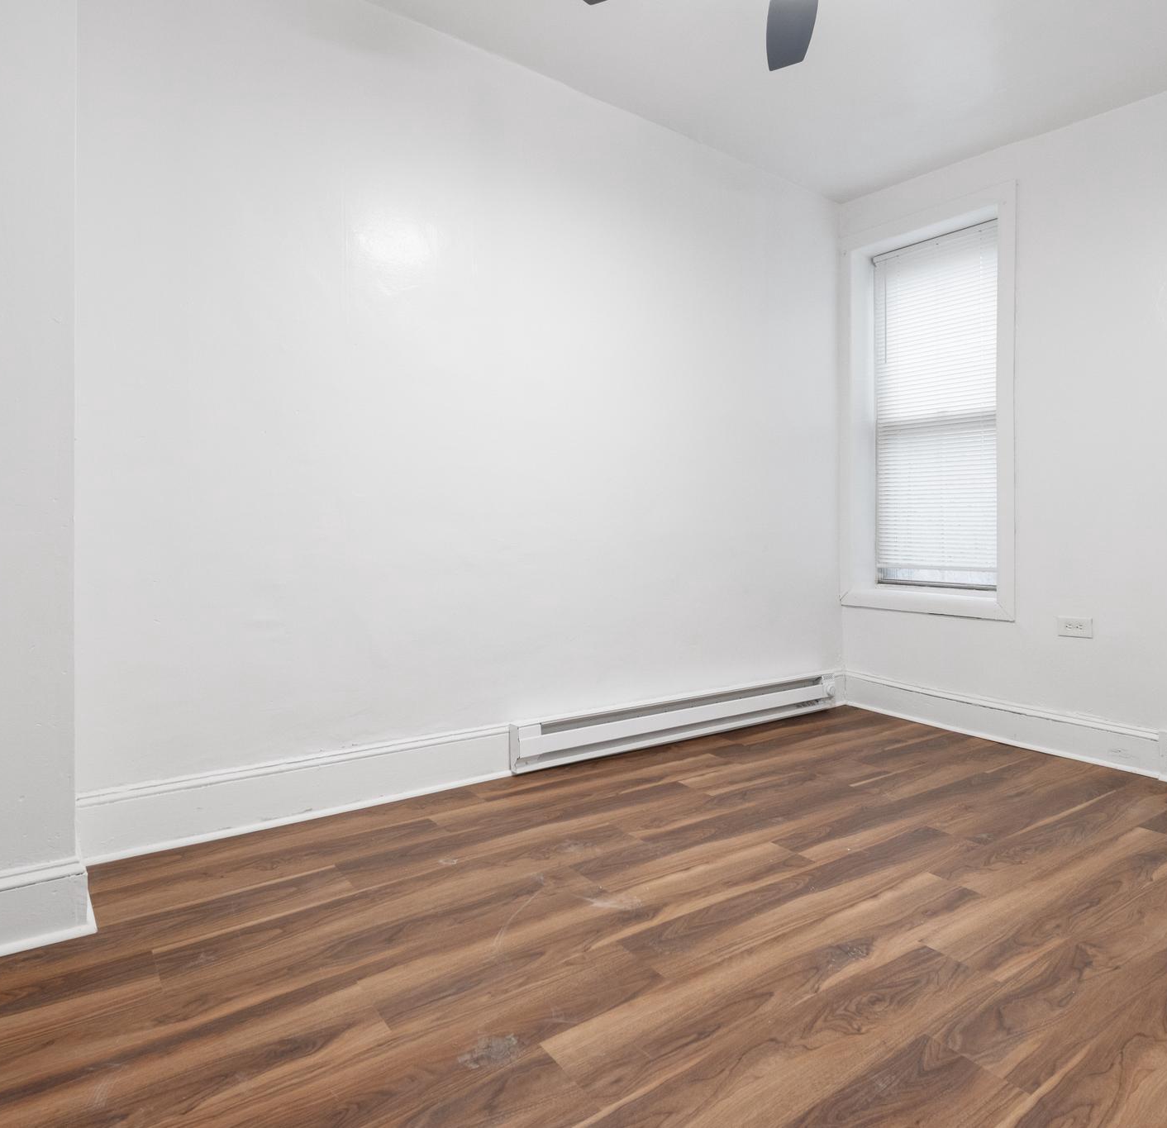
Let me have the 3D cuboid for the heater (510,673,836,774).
[{"bbox_3d":[0.500,0.633,2.964,1.815,0.164,0.067,-1,1,-36],"label":"heater"}]

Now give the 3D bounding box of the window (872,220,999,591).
[{"bbox_3d":[1.683,-0.751,3.356,0.038,1.619,0.631,-1,1,-37],"label":"window"}]

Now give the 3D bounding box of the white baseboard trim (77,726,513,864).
[{"bbox_3d":[-0.745,0.646,2.087,1.217,0.176,0.035,-1,1,-36],"label":"white baseboard trim"}]

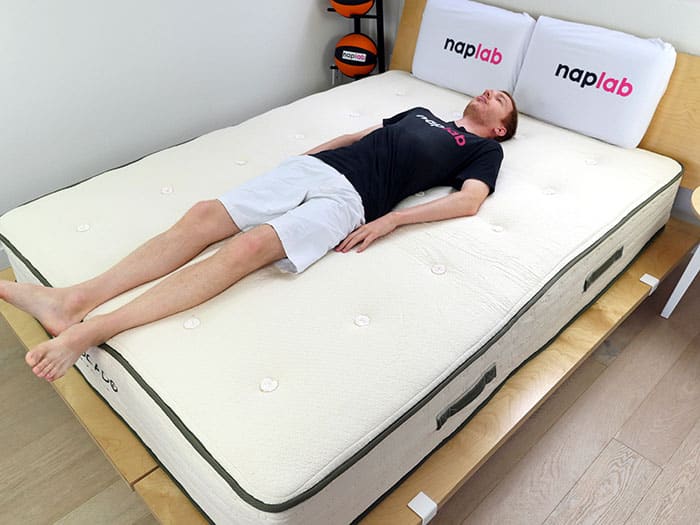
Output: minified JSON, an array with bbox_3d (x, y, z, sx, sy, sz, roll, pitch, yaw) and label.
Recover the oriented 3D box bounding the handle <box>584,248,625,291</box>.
[{"bbox_3d":[0.872,0.015,2.072,0.022,0.056,0.265,31,47,34],"label":"handle"}]

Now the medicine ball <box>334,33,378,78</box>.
[{"bbox_3d":[0.035,-1.107,3.250,0.231,0.231,0.231,1,37,0],"label":"medicine ball"}]

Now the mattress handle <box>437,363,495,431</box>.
[{"bbox_3d":[0.319,0.357,1.628,0.022,0.058,0.260,31,47,34],"label":"mattress handle"}]

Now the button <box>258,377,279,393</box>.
[{"bbox_3d":[-0.192,0.289,1.436,0.043,0.009,0.043,1,37,0],"label":"button"}]

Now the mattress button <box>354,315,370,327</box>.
[{"bbox_3d":[0.033,0.155,1.618,0.042,0.009,0.042,1,37,0],"label":"mattress button"}]

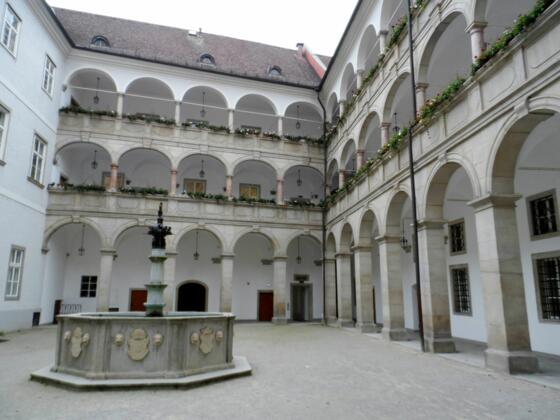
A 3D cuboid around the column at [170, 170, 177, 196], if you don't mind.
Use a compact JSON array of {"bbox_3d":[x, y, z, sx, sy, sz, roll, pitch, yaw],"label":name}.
[{"bbox_3d":[-6.488,-1.622,23.781,0.425,1.740,0.425,4,-13,-16],"label":"column"}]

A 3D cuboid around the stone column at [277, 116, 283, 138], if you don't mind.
[{"bbox_3d":[0.027,-5.721,26.656,0.415,1.518,0.415,1,-12,0],"label":"stone column"}]

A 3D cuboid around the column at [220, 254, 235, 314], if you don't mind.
[{"bbox_3d":[-3.191,4.781,23.497,0.860,4.139,0.759,4,-13,-16],"label":"column"}]

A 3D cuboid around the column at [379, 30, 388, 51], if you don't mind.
[{"bbox_3d":[4.709,-7.655,17.964,0.430,1.620,0.430,2,-13,-7],"label":"column"}]

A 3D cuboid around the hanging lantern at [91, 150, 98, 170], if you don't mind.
[{"bbox_3d":[-12.088,-3.270,25.345,0.428,1.344,0.428,4,-13,-16],"label":"hanging lantern"}]

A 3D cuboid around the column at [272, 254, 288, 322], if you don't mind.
[{"bbox_3d":[0.019,5.019,24.422,0.860,4.139,0.759,4,-13,-16],"label":"column"}]

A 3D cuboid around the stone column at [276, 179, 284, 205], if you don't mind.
[{"bbox_3d":[0.019,-1.169,25.662,0.445,1.791,0.445,4,-13,-16],"label":"stone column"}]

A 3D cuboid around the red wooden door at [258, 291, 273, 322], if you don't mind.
[{"bbox_3d":[-0.981,6.889,27.860,1.203,2.163,0.208,4,-13,-14],"label":"red wooden door"}]

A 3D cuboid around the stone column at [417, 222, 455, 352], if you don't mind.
[{"bbox_3d":[5.215,2.528,13.117,0.774,4.276,0.876,2,-13,-7],"label":"stone column"}]

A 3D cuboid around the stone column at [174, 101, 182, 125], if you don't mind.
[{"bbox_3d":[-6.506,-6.158,24.830,0.420,1.780,0.420,4,-13,-15],"label":"stone column"}]

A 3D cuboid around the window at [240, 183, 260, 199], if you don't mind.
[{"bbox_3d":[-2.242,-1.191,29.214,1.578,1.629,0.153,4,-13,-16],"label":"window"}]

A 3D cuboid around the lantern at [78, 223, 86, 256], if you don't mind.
[{"bbox_3d":[-11.715,1.808,23.068,0.385,1.902,0.385,4,-13,-16],"label":"lantern"}]

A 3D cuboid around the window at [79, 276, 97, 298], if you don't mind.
[{"bbox_3d":[-11.765,4.761,24.009,1.040,1.270,0.150,4,-13,-15],"label":"window"}]

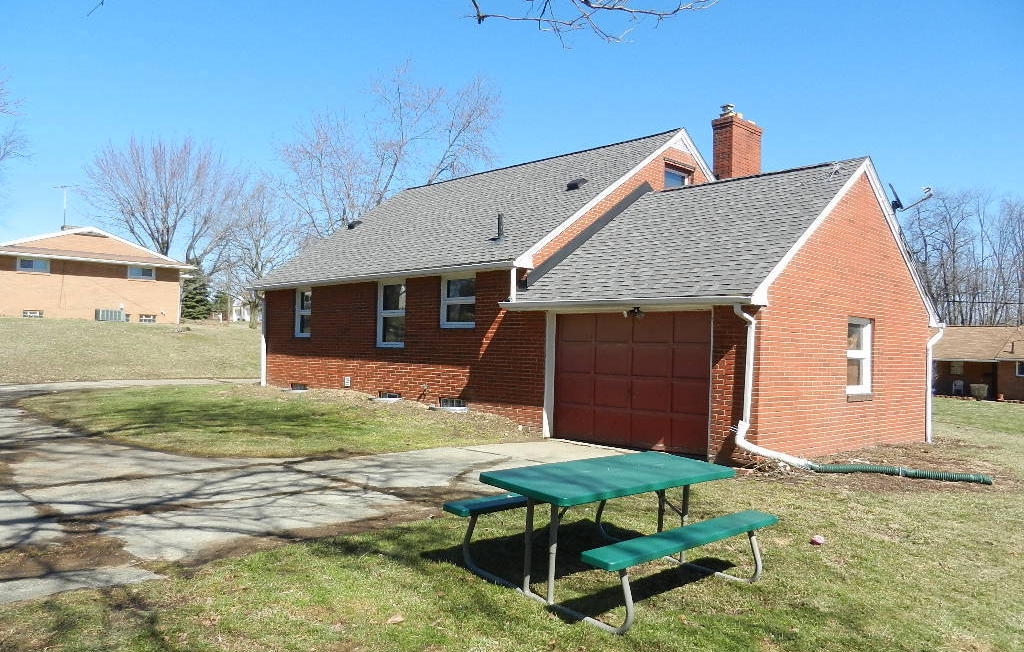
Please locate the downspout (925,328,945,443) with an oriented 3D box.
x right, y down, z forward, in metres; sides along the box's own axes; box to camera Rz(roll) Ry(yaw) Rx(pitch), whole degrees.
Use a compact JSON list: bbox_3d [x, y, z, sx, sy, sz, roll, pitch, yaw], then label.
[{"bbox_3d":[8.290,1.156,14.546,0.380,2.240,0.140,4,-3,-45],"label":"downspout"}]

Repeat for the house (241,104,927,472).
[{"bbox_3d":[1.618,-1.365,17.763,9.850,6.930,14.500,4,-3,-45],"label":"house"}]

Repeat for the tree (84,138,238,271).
[{"bbox_3d":[-27.557,-7.655,57.745,12.392,14.431,11.773,3,-2,-25],"label":"tree"}]

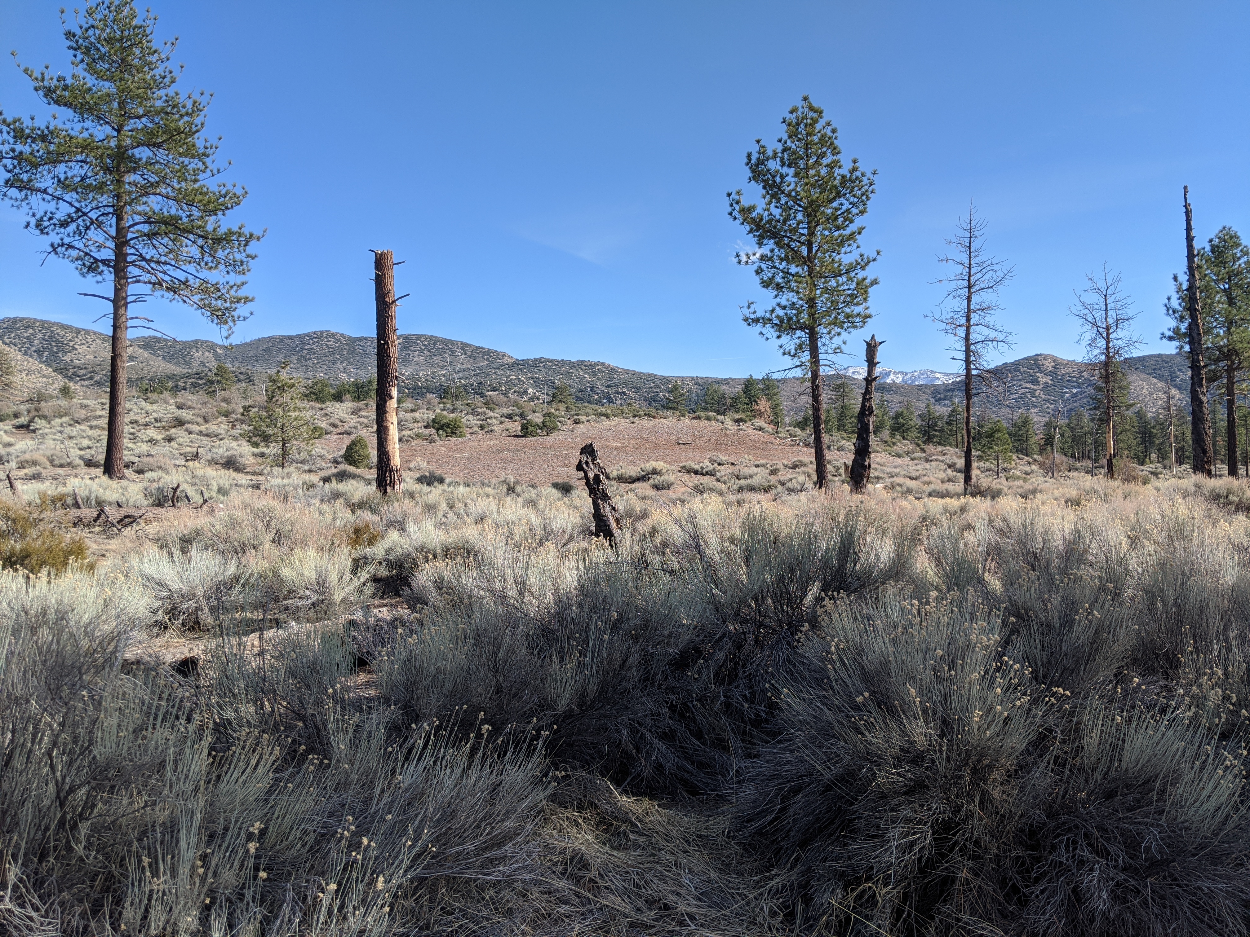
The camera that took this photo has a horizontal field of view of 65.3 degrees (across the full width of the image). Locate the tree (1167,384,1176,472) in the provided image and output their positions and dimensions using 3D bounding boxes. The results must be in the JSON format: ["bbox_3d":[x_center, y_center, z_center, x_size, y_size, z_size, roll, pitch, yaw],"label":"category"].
[{"bbox_3d":[34.824,-2.522,62.086,0.404,5.735,0.404,-2,-2,0],"label":"tree"}]

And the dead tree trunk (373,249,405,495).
[{"bbox_3d":[-6.366,-2.536,26.101,0.781,6.718,0.742,-2,-2,0],"label":"dead tree trunk"}]

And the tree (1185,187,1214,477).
[{"bbox_3d":[22.299,-5.284,38.174,0.913,11.605,0.868,-2,-2,0],"label":"tree"}]

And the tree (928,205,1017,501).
[{"bbox_3d":[11.804,-4.090,33.151,2.909,10.069,2.763,0,-2,0],"label":"tree"}]

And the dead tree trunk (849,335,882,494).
[{"bbox_3d":[7.642,-1.687,31.077,0.776,5.158,0.737,4,-2,0],"label":"dead tree trunk"}]

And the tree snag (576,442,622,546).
[{"bbox_3d":[-0.414,0.512,16.529,0.512,1.948,0.487,-12,-2,0],"label":"tree snag"}]

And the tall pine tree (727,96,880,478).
[{"bbox_3d":[6.185,-5.961,33.203,5.057,13.548,4.804,0,-2,0],"label":"tall pine tree"}]

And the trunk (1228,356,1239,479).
[{"bbox_3d":[26.237,-2.197,42.080,0.484,5.364,0.484,0,-2,0],"label":"trunk"}]

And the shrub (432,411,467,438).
[{"bbox_3d":[-10.461,-2.616,58.024,2.149,1.572,1.934,0,-2,0],"label":"shrub"}]

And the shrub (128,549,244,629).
[{"bbox_3d":[-5.015,1.375,11.213,1.312,0.896,1.247,0,-2,0],"label":"shrub"}]

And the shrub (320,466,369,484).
[{"bbox_3d":[-8.945,0.233,31.009,1.521,0.621,1.369,0,-2,0],"label":"shrub"}]

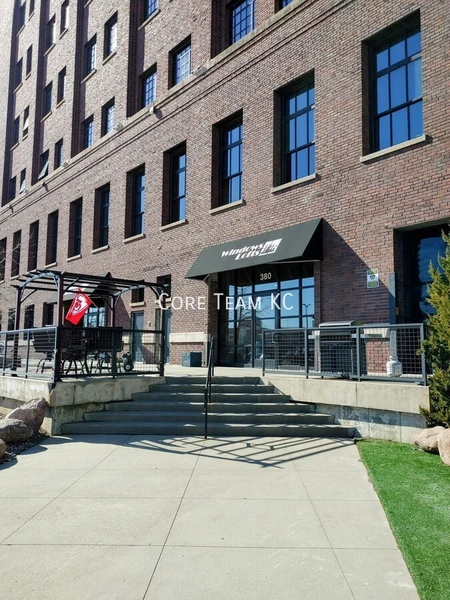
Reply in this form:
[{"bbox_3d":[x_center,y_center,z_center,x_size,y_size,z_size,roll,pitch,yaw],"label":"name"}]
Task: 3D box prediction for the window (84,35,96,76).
[{"bbox_3d":[-7.116,-12.974,24.156,0.200,2.060,1.266,6,-9,-42],"label":"window"}]

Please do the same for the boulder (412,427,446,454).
[{"bbox_3d":[3.295,2.229,7.243,0.510,0.390,0.420,-2,-7,24],"label":"boulder"}]

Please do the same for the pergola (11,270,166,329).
[{"bbox_3d":[-2.909,0.584,9.669,2.560,2.080,2.480,6,-9,-43],"label":"pergola"}]

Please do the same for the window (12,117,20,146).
[{"bbox_3d":[-15.084,-12.146,32.756,0.200,2.134,1.291,6,-9,-42],"label":"window"}]

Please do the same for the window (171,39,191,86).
[{"bbox_3d":[-1.710,-9.263,17.835,0.200,1.712,1.340,6,-9,-42],"label":"window"}]

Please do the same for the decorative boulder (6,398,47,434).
[{"bbox_3d":[-3.553,2.085,8.067,0.680,0.640,0.600,3,-7,-23],"label":"decorative boulder"}]

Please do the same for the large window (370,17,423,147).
[{"bbox_3d":[4.381,-5.344,11.562,0.200,3.014,1.476,6,-9,-43],"label":"large window"}]

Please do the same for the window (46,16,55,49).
[{"bbox_3d":[-11.084,-17.081,28.953,0.200,2.010,1.315,6,-9,-42],"label":"window"}]

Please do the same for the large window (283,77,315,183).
[{"bbox_3d":[2.284,-5.055,13.807,0.200,3.024,1.456,6,-9,-43],"label":"large window"}]

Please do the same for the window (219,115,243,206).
[{"bbox_3d":[0.296,-4.815,15.927,0.200,3.024,1.445,6,-9,-43],"label":"window"}]

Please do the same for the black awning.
[{"bbox_3d":[0.674,-1.488,13.909,0.920,1.160,5.020,6,-9,-43],"label":"black awning"}]

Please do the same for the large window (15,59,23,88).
[{"bbox_3d":[-16.070,-17.702,35.428,0.200,2.152,1.476,6,-9,-43],"label":"large window"}]

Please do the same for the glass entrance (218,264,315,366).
[{"bbox_3d":[1.175,0.494,13.454,0.150,3.068,4.052,6,-9,-42],"label":"glass entrance"}]

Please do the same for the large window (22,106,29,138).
[{"bbox_3d":[-13.696,-12.301,31.259,0.200,2.110,1.167,6,-9,-42],"label":"large window"}]

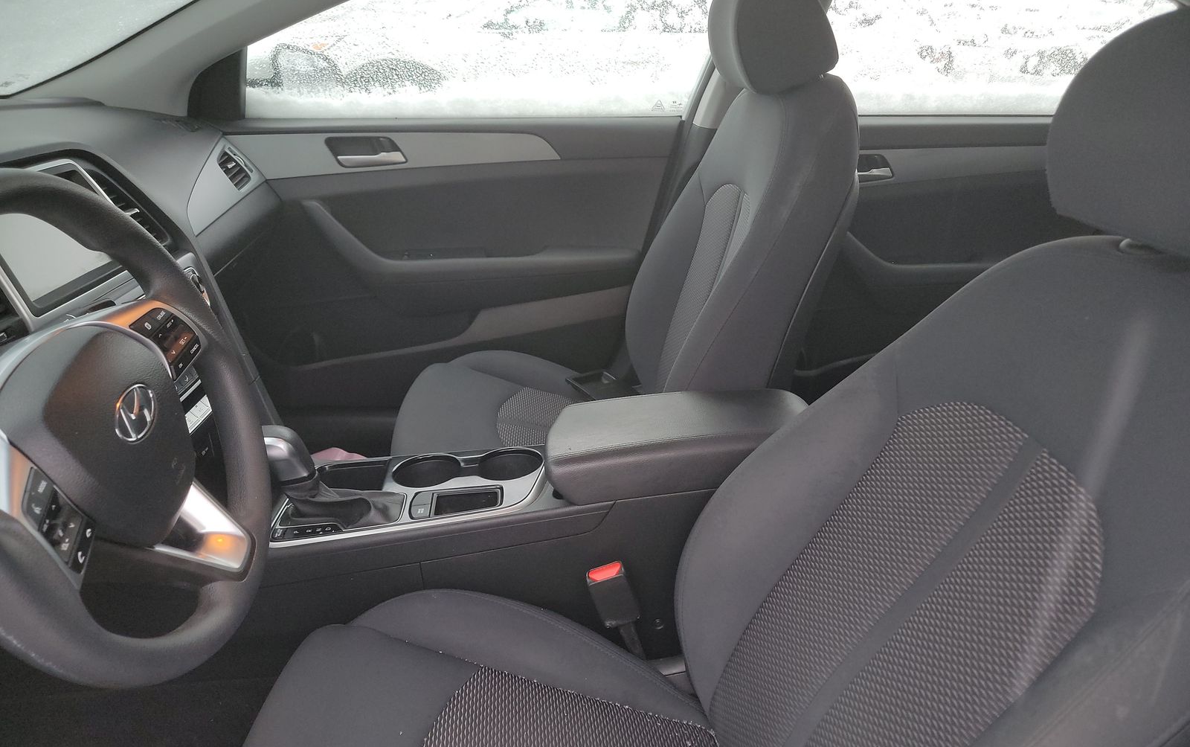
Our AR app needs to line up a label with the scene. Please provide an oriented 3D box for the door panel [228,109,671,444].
[{"bbox_3d":[-0.325,-0.192,1.697,0.990,0.640,0.150,0,22,-1],"label":"door panel"}]

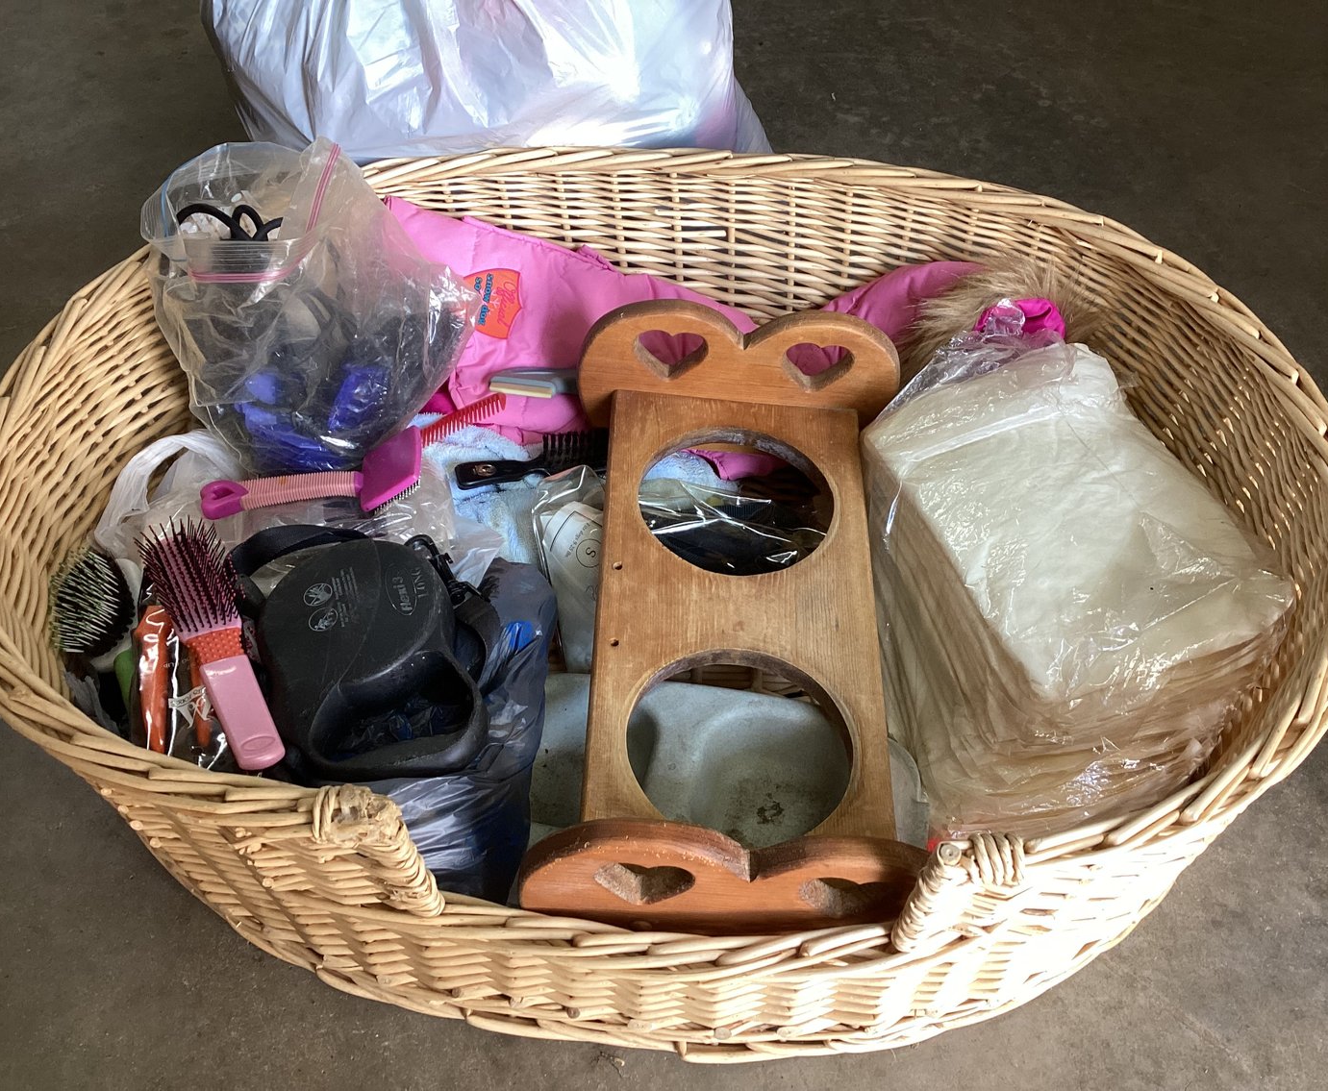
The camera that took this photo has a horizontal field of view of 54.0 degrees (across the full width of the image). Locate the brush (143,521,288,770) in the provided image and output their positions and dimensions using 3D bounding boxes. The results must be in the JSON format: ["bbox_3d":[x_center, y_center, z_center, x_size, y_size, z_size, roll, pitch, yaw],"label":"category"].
[{"bbox_3d":[-0.310,0.063,0.900,0.055,0.050,0.210,-24,55,-14],"label":"brush"}]

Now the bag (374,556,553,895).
[{"bbox_3d":[-0.175,0.150,1.011,0.175,0.210,0.210,1,50,-1],"label":"bag"}]

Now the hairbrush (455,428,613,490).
[{"bbox_3d":[-0.092,-0.081,1.169,0.190,0.045,0.035,-11,16,-11],"label":"hairbrush"}]

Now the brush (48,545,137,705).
[{"bbox_3d":[-0.411,0.072,0.956,0.055,0.180,0.065,-4,29,-4],"label":"brush"}]

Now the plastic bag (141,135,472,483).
[{"bbox_3d":[-0.281,-0.186,1.094,0.250,0.240,0.190,1,50,-1],"label":"plastic bag"}]

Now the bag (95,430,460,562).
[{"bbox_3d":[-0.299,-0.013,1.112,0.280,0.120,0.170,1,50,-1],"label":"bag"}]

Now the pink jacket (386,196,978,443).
[{"bbox_3d":[0.012,-0.204,1.235,0.550,0.190,0.190,1,50,-1],"label":"pink jacket"}]

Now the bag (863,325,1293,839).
[{"bbox_3d":[0.293,0.032,1.092,0.235,0.240,0.320,-17,53,-15],"label":"bag"}]

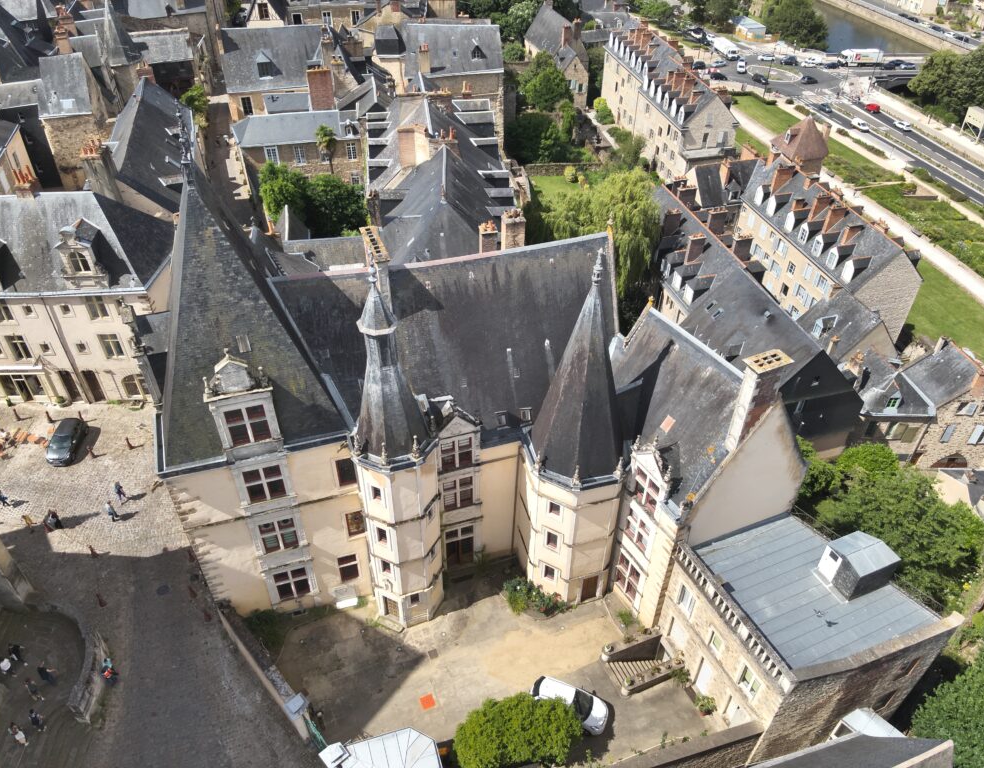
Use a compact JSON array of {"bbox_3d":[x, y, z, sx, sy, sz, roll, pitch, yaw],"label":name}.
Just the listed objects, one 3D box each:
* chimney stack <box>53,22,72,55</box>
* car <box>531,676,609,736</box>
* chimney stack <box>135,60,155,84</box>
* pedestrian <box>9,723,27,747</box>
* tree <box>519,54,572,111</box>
[{"bbox_3d":[-51.397,-41.309,85.004,1.550,3.700,0.900,-21,43,-25],"label":"chimney stack"},{"bbox_3d":[4.153,17.342,38.540,4.250,1.470,1.770,16,40,19],"label":"car"},{"bbox_3d":[-44.748,-40.325,92.090,1.750,2.900,0.850,-15,40,-19],"label":"chimney stack"},{"bbox_3d":[-22.031,16.291,33.004,0.420,1.700,0.500,20,43,23],"label":"pedestrian"},{"bbox_3d":[9.553,-52.815,124.788,9.200,9.900,9.200,3,38,3],"label":"tree"}]

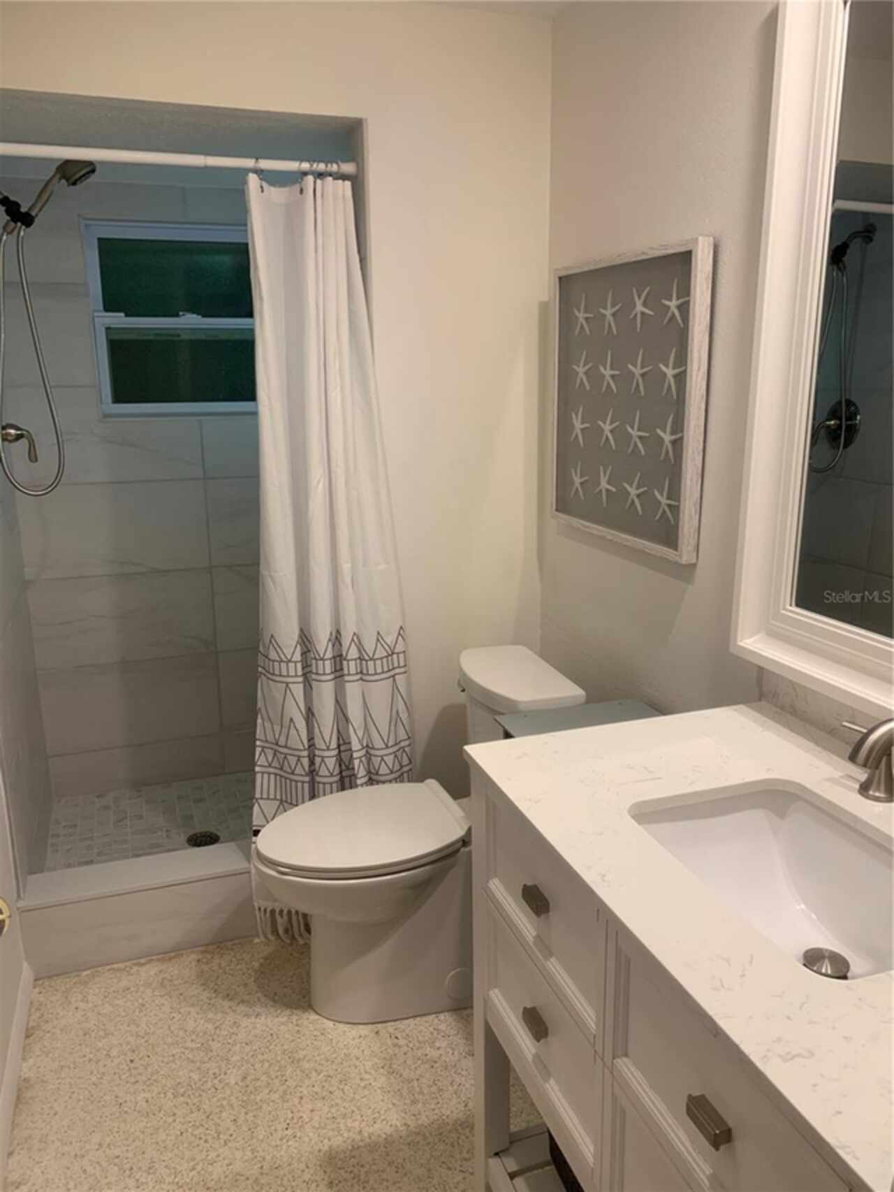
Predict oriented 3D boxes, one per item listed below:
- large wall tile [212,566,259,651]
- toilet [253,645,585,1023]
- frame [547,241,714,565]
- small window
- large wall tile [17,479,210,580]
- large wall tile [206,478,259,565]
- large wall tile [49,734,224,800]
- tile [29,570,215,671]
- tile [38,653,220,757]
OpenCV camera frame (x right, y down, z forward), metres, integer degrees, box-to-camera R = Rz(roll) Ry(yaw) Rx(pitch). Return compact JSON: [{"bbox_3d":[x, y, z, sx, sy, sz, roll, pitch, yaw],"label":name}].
[{"bbox_3d":[-0.545,0.022,3.226,0.580,0.307,0.012,-5,15,-19],"label":"large wall tile"},{"bbox_3d":[-0.080,0.587,2.158,0.747,0.783,0.375,-5,15,-19],"label":"toilet"},{"bbox_3d":[0.379,-0.430,1.982,0.033,0.609,0.594,-5,15,-19],"label":"frame"},{"bbox_3d":[-0.829,-0.893,2.913,0.605,0.597,0.070,-5,15,-19],"label":"small window"},{"bbox_3d":[-1.094,-0.222,2.964,0.577,0.301,0.012,-5,15,-19],"label":"large wall tile"},{"bbox_3d":[-0.547,-0.274,3.151,0.580,0.301,0.012,-5,15,-19],"label":"large wall tile"},{"bbox_3d":[-1.088,0.601,3.172,0.577,0.166,0.012,-5,15,-19],"label":"large wall tile"},{"bbox_3d":[-1.092,0.074,3.039,0.577,0.307,0.012,-5,15,-19],"label":"tile"},{"bbox_3d":[-1.089,0.372,3.114,0.577,0.303,0.012,-5,15,-19],"label":"tile"}]

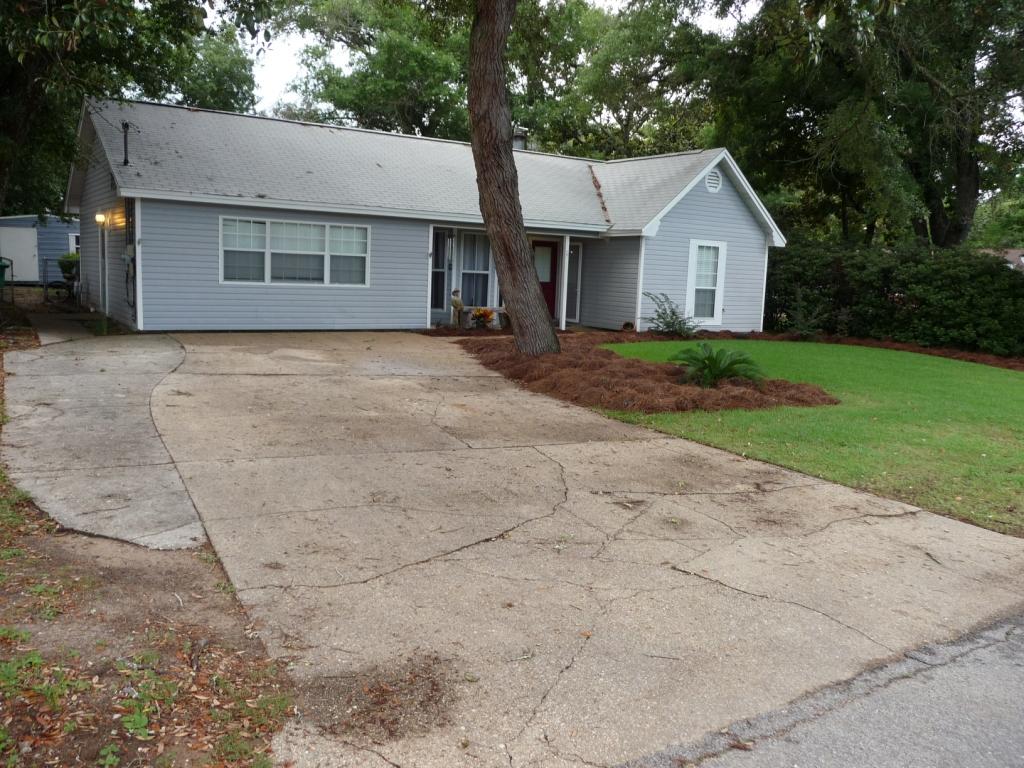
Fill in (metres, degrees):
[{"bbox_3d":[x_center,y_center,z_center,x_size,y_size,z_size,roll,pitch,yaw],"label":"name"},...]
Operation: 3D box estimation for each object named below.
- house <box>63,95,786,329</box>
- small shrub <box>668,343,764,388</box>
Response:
[{"bbox_3d":[-2.207,-4.216,22.673,16.677,4.890,10.283,-3,10,-33],"label":"house"},{"bbox_3d":[2.803,-0.291,11.466,1.250,0.580,1.150,5,8,14],"label":"small shrub"}]

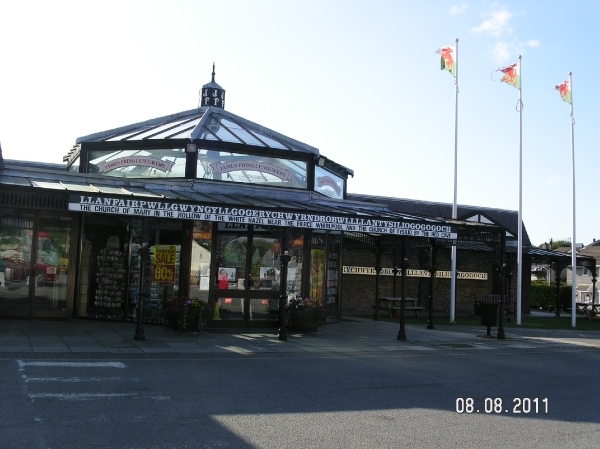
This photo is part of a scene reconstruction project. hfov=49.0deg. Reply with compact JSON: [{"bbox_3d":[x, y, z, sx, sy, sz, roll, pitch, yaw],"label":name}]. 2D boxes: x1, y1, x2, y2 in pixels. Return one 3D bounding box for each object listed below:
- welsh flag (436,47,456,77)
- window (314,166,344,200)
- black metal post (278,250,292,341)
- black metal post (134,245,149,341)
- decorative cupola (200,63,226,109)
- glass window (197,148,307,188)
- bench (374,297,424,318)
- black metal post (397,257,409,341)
[{"bbox_3d":[5.242,-5.812,23.467,0.750,1.150,0.350,2,-4,12],"label":"welsh flag"},{"bbox_3d":[0.941,-1.220,20.247,0.080,0.736,2.854,0,-5,20],"label":"window"},{"bbox_3d":[-0.326,1.554,14.409,0.240,1.930,0.240,3,-4,0],"label":"black metal post"},{"bbox_3d":[-3.219,1.385,13.416,0.210,1.954,0.210,4,-5,-26],"label":"black metal post"},{"bbox_3d":[-2.863,-4.619,21.864,0.760,1.557,0.760,4,-5,-24],"label":"decorative cupola"},{"bbox_3d":[-1.237,-1.477,17.839,3.165,0.762,0.080,4,-5,-24],"label":"glass window"},{"bbox_3d":[3.901,3.266,25.800,1.500,0.730,1.400,4,-5,-26],"label":"bench"},{"bbox_3d":[2.467,1.761,15.685,0.240,1.950,0.240,3,-4,0],"label":"black metal post"}]

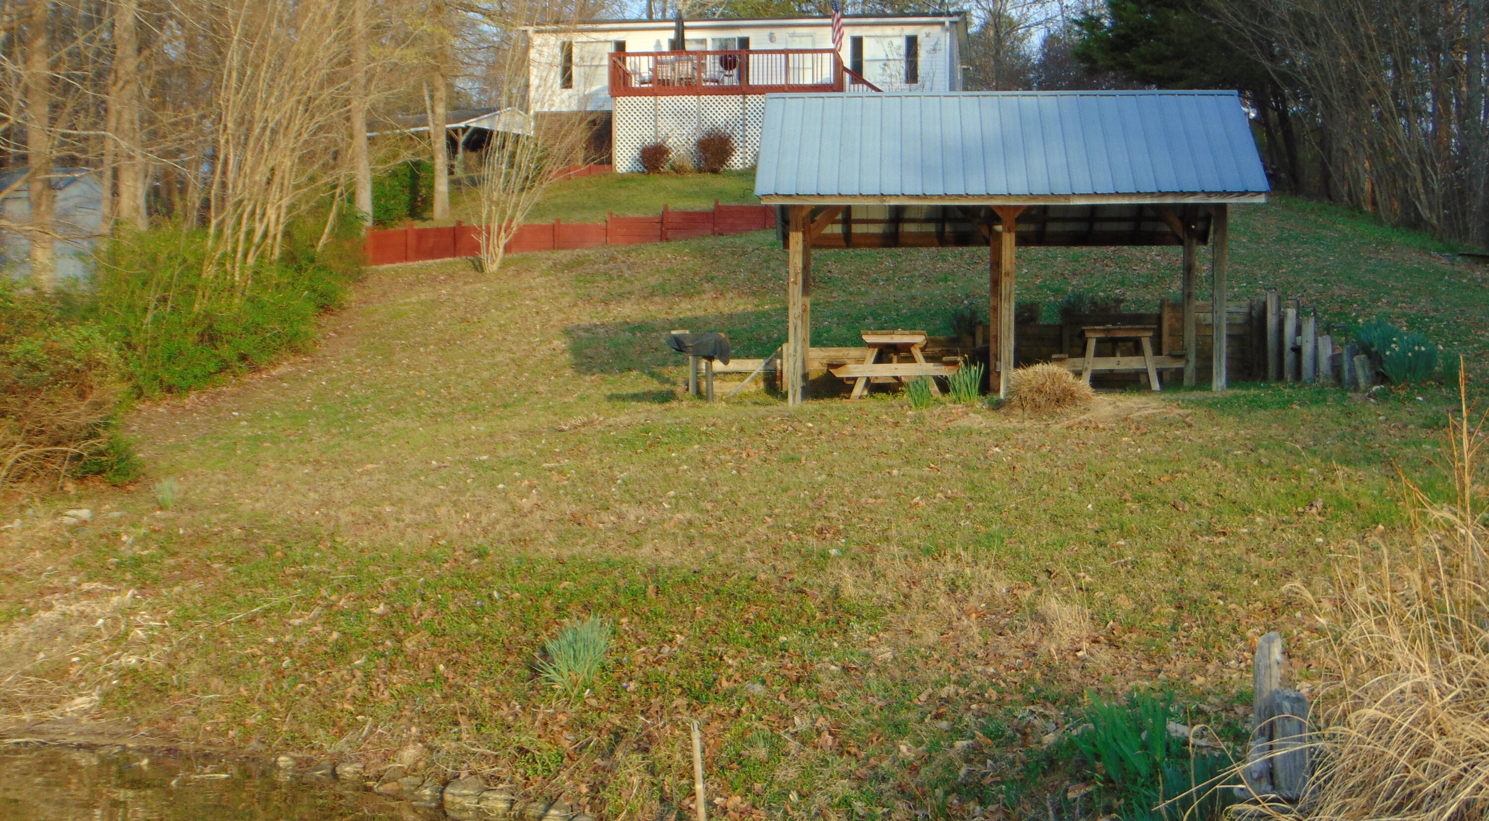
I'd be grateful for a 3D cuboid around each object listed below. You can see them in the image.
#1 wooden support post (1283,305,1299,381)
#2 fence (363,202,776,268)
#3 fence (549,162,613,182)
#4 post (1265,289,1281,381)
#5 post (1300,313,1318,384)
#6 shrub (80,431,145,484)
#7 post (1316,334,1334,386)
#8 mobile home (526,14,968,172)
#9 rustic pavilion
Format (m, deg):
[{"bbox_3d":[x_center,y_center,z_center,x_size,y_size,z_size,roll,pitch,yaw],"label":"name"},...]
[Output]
[{"bbox_3d":[6.586,-0.796,31.100,0.140,0.904,0.140,0,-2,3],"label":"wooden support post"},{"bbox_3d":[-3.849,-3.926,57.500,9.300,1.420,0.200,0,-2,5],"label":"fence"},{"bbox_3d":[-4.610,-6.727,72.800,1.850,0.550,0.150,0,-2,7],"label":"fence"},{"bbox_3d":[6.457,-0.905,31.500,0.145,1.115,0.145,0,-2,3],"label":"post"},{"bbox_3d":[6.692,-0.721,30.600,0.145,0.807,0.145,0,-2,3],"label":"post"},{"bbox_3d":[-5.448,0.405,22.200,0.520,0.470,0.480,0,-2,3],"label":"shrub"},{"bbox_3d":[6.799,-0.596,30.200,0.150,0.592,0.150,0,-2,3],"label":"post"},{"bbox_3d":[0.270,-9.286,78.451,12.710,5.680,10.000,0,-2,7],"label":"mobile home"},{"bbox_3d":[3.033,-1.893,30.433,5.540,3.740,5.100,0,-2,3],"label":"rustic pavilion"}]

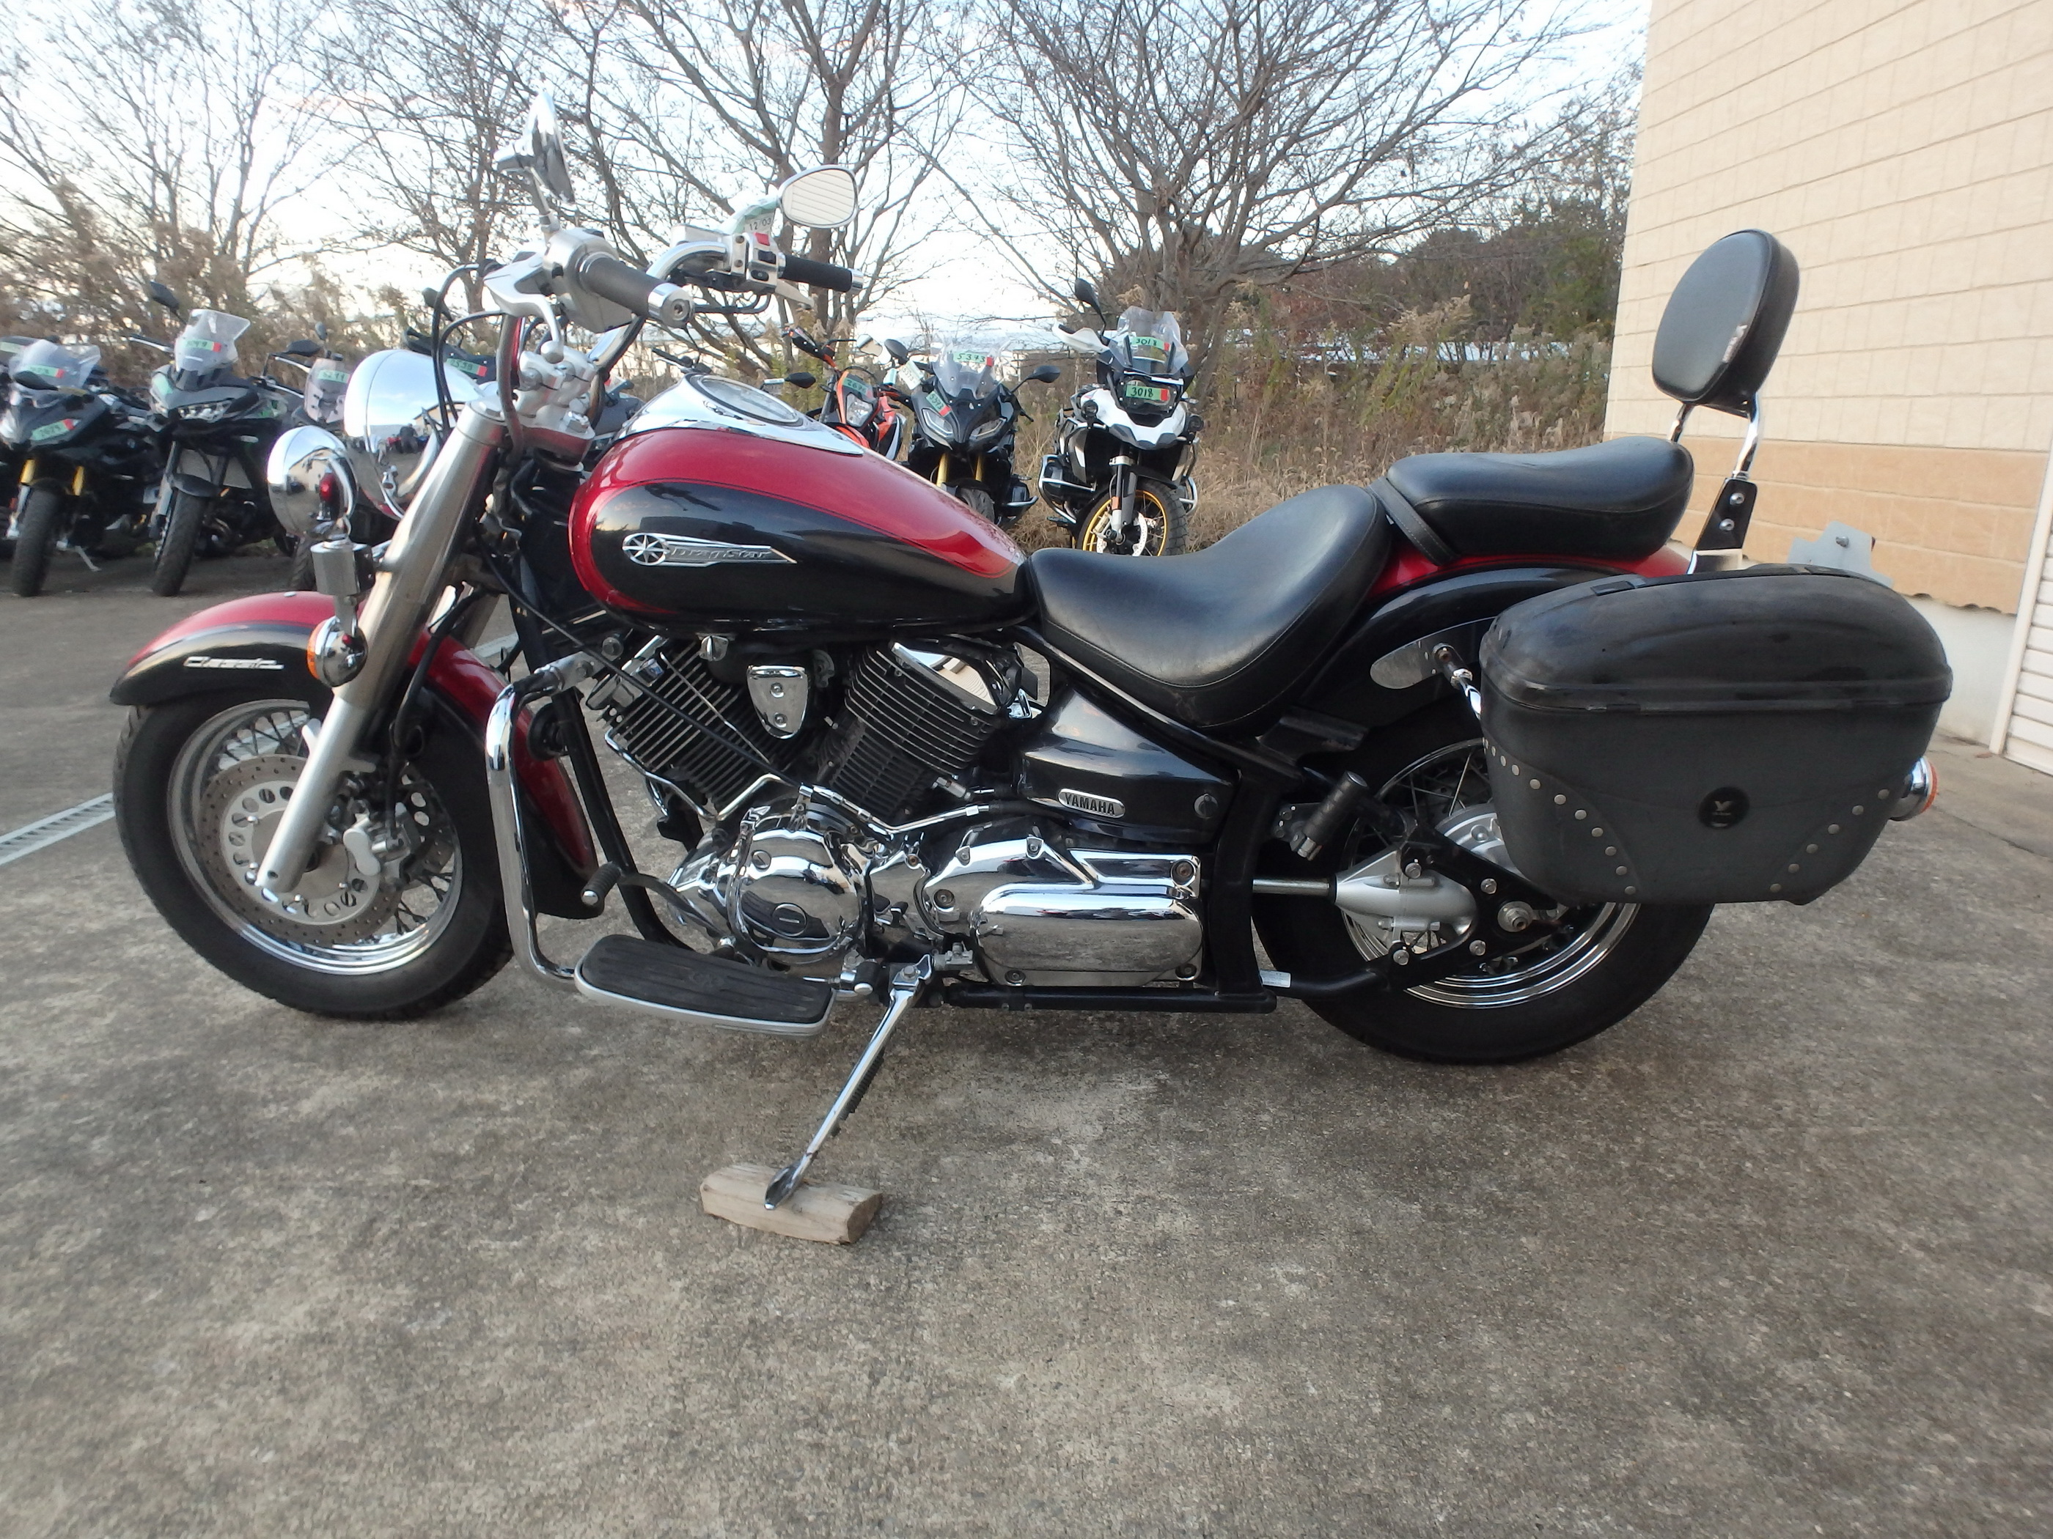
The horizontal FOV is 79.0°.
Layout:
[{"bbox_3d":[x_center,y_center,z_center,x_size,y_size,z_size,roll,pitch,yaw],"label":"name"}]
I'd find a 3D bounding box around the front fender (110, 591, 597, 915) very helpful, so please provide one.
[{"bbox_3d":[-0.932,-0.036,1.766,0.655,0.440,0.180,1,23,3],"label":"front fender"}]

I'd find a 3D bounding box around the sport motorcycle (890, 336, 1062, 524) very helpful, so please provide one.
[{"bbox_3d":[-0.276,-1.763,7.037,0.900,1.270,2.120,5,16,1],"label":"sport motorcycle"}]

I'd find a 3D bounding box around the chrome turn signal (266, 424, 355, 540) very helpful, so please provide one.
[{"bbox_3d":[-0.815,-0.332,1.431,0.105,0.125,0.125,1,23,3],"label":"chrome turn signal"}]

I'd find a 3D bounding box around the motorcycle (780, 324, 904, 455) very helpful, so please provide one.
[{"bbox_3d":[-0.901,-1.658,6.808,0.820,1.250,2.170,5,16,-6],"label":"motorcycle"}]

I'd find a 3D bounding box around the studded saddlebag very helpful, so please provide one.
[{"bbox_3d":[0.697,-0.033,1.318,0.440,0.340,0.210,1,20,6],"label":"studded saddlebag"}]

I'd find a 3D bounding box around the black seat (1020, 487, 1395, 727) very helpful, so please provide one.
[{"bbox_3d":[0.221,-0.235,1.599,0.440,0.275,0.350,1,20,6],"label":"black seat"}]

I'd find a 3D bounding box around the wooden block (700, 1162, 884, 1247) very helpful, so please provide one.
[{"bbox_3d":[-0.279,0.502,1.465,0.188,0.043,0.069,5,17,17],"label":"wooden block"}]

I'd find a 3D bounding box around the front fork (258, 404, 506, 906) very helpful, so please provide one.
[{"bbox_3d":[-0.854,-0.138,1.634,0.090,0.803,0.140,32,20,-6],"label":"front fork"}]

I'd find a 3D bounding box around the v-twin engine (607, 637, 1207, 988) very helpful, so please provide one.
[{"bbox_3d":[-0.144,0.005,1.729,0.760,0.450,0.400,1,23,3],"label":"v-twin engine"}]

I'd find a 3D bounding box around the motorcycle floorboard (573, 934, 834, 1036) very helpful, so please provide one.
[{"bbox_3d":[-0.377,0.256,1.514,0.310,0.045,0.130,5,23,2],"label":"motorcycle floorboard"}]

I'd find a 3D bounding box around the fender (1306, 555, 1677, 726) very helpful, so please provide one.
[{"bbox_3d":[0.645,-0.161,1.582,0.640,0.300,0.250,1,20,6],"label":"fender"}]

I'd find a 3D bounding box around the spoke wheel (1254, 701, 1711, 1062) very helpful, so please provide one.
[{"bbox_3d":[0.611,0.116,1.687,0.645,0.645,0.170,1,20,6],"label":"spoke wheel"}]

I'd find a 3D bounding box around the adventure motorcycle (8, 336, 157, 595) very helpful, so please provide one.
[{"bbox_3d":[-5.547,-1.788,7.319,0.860,1.330,2.120,-1,15,-19],"label":"adventure motorcycle"}]

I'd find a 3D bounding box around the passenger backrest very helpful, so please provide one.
[{"bbox_3d":[0.808,-0.518,1.444,0.055,0.190,0.225,12,23,-1],"label":"passenger backrest"}]

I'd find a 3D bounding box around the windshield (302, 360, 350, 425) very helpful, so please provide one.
[{"bbox_3d":[-3.598,-1.937,6.400,0.260,0.350,0.110,-2,-1,-10],"label":"windshield"}]

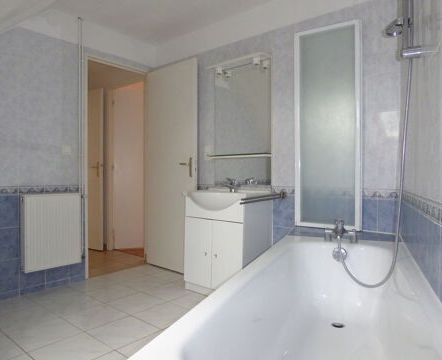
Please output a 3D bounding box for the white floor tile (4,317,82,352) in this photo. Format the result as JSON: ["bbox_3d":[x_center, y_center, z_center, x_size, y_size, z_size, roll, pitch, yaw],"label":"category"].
[{"bbox_3d":[-1.045,0.921,1.987,0.320,0.010,0.320,0,0,40],"label":"white floor tile"}]

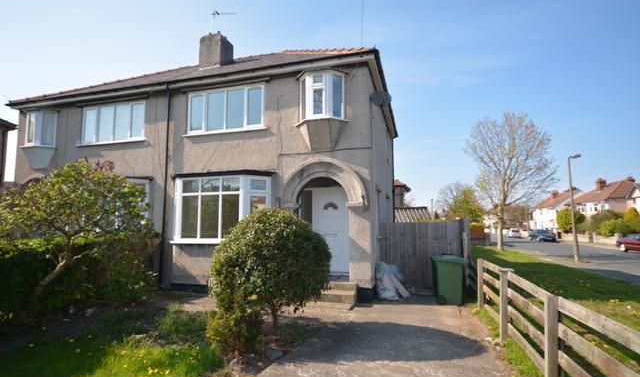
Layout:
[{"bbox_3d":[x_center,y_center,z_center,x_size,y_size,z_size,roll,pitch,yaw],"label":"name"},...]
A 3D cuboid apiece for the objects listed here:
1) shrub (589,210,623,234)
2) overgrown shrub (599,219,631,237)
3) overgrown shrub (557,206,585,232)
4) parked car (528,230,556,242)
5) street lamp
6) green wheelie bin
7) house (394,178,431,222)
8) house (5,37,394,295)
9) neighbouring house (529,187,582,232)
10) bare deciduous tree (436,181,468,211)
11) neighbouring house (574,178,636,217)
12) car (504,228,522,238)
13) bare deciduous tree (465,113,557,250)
[{"bbox_3d":[30.680,3.654,36.300,2.800,2.700,2.800,-2,-6,16],"label":"shrub"},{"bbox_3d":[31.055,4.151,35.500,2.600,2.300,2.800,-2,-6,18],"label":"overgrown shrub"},{"bbox_3d":[32.851,4.288,44.300,2.900,3.500,2.900,-2,-6,16],"label":"overgrown shrub"},{"bbox_3d":[26.347,5.613,40.000,1.730,1.440,4.200,-2,-6,16],"label":"parked car"},{"bbox_3d":[13.677,1.005,17.804,0.800,5.750,0.280,-2,-6,18],"label":"street lamp"},{"bbox_3d":[3.060,2.150,7.950,0.730,1.070,0.580,-2,-6,18],"label":"green wheelie bin"},{"bbox_3d":[5.400,1.744,36.000,8.000,7.800,9.000,-2,-6,19],"label":"house"},{"bbox_3d":[-3.585,-1.489,13.693,12.800,9.300,8.500,-2,-6,16],"label":"house"},{"bbox_3d":[49.000,4.870,68.000,7.200,8.200,13.000,-2,-6,18],"label":"neighbouring house"},{"bbox_3d":[17.454,2.868,44.000,5.000,7.630,5.000,-2,-6,18],"label":"bare deciduous tree"},{"bbox_3d":[49.405,2.779,55.540,7.800,9.200,11.900,-2,-6,16],"label":"neighbouring house"},{"bbox_3d":[30.818,7.103,53.800,1.720,1.480,4.000,-2,-6,16],"label":"car"},{"bbox_3d":[14.039,-0.626,25.025,6.100,10.300,6.100,-2,-6,18],"label":"bare deciduous tree"}]

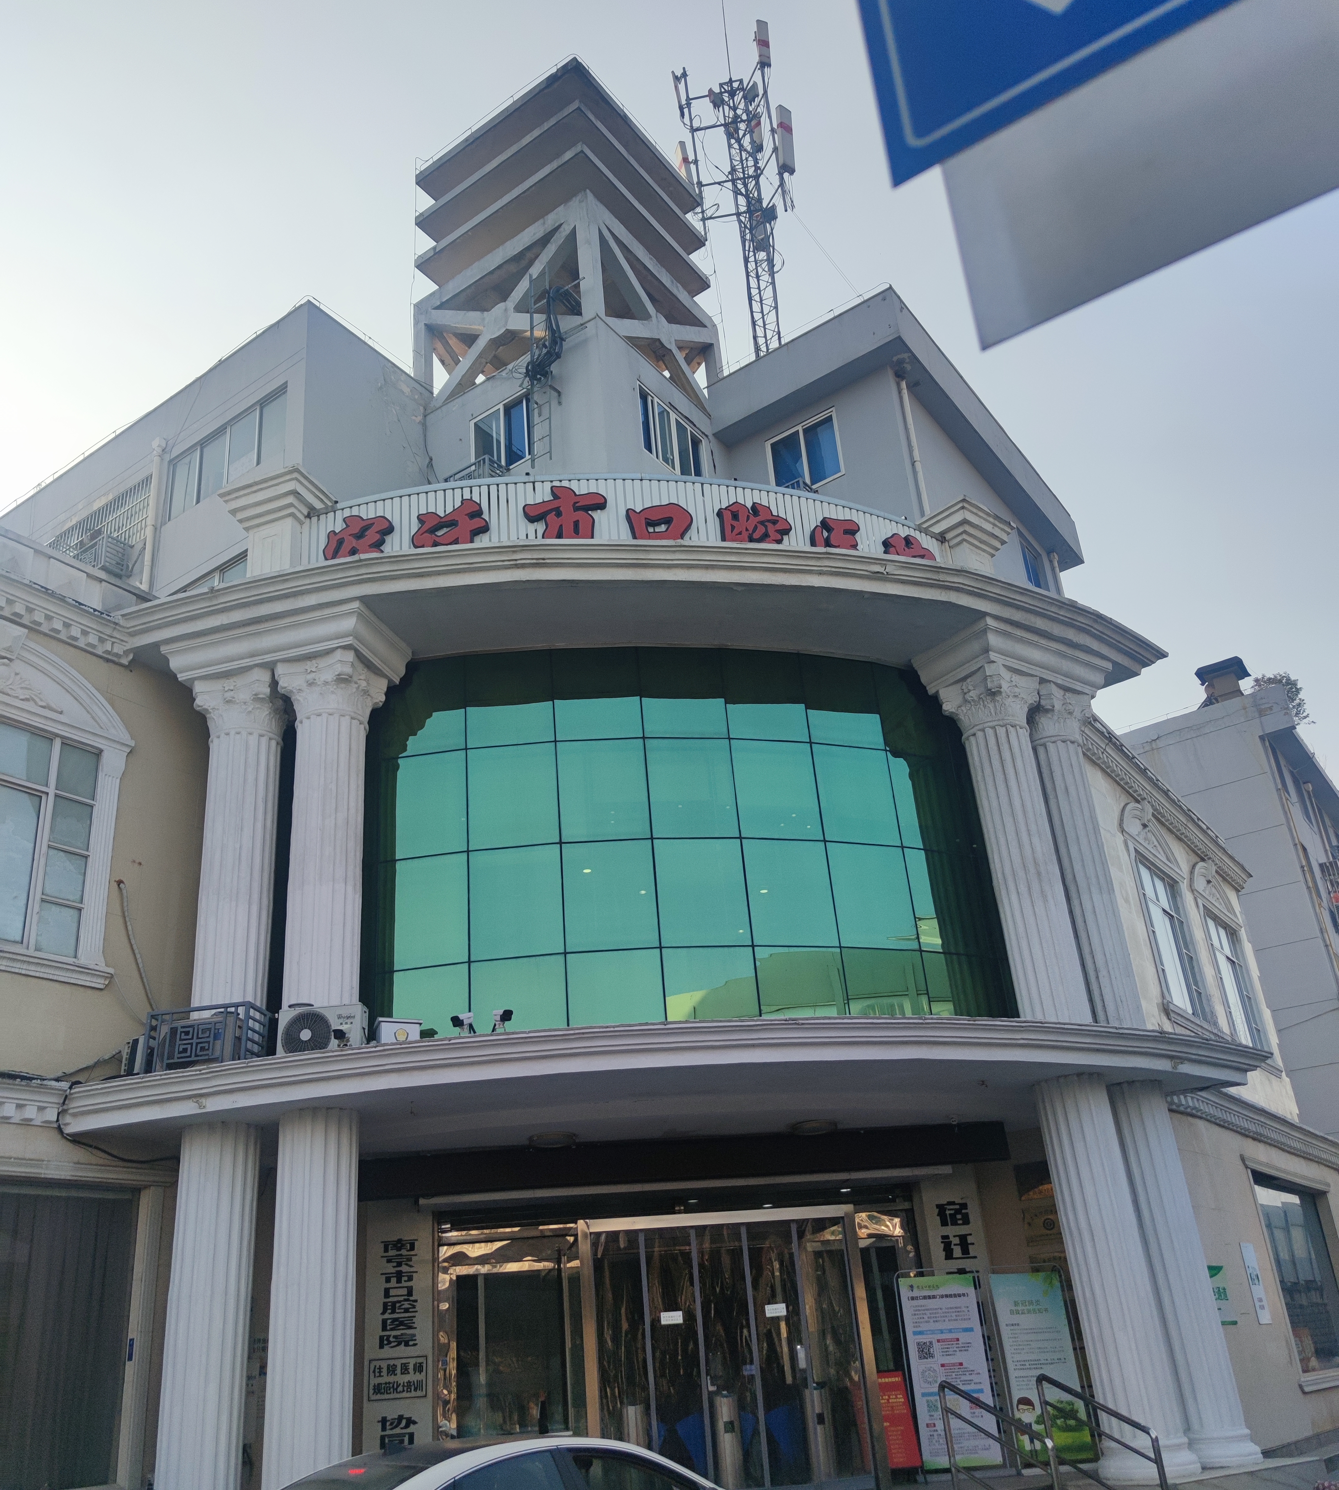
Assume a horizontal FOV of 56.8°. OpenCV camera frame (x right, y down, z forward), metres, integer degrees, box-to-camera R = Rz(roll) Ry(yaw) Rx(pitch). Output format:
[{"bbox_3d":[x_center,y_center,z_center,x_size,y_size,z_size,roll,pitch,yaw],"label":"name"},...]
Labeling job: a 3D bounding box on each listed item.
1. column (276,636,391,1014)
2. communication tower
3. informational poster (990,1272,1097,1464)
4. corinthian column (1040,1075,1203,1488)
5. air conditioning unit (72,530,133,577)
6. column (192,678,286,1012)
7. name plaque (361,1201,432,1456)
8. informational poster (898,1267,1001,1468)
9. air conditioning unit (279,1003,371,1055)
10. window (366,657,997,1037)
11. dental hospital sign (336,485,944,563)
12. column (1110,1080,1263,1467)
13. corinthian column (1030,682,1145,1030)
[{"bbox_3d":[-3.380,1.159,12.262,0.860,4.260,0.860,-11,-25,12],"label":"column"},{"bbox_3d":[1.762,-12.479,29.428,2.850,9.700,2.700,-8,-25,7],"label":"communication tower"},{"bbox_3d":[3.828,6.357,12.702,0.800,1.780,0.060,-5,-29,0],"label":"informational poster"},{"bbox_3d":[4.272,5.064,12.066,0.890,3.557,0.890,14,-31,-36],"label":"corinthian column"},{"bbox_3d":[-9.361,-2.898,20.314,0.950,0.640,0.460,-21,-29,31],"label":"air conditioning unit"},{"bbox_3d":[-4.322,1.313,12.414,0.860,4.260,0.860,-11,-25,12],"label":"column"},{"bbox_3d":[-2.675,6.017,12.152,0.670,2.750,0.060,1,-25,-13],"label":"name plaque"},{"bbox_3d":[2.820,6.285,12.511,0.790,1.800,0.070,-8,-25,5],"label":"informational poster"},{"bbox_3d":[-3.144,2.700,11.332,0.770,0.530,0.290,-3,-25,-4],"label":"air conditioning unit"},{"bbox_3d":[0.434,1.162,13.835,7.300,4.720,0.869,1,-25,-12],"label":"window"},{"bbox_3d":[-0.181,-2.230,13.971,7.298,1.123,0.950,0,-25,-12],"label":"dental hospital sign"},{"bbox_3d":[5.293,5.476,13.134,0.900,3.670,0.900,1,-25,-13],"label":"column"},{"bbox_3d":[4.988,1.424,15.045,0.880,4.450,0.880,14,-31,-35],"label":"corinthian column"}]

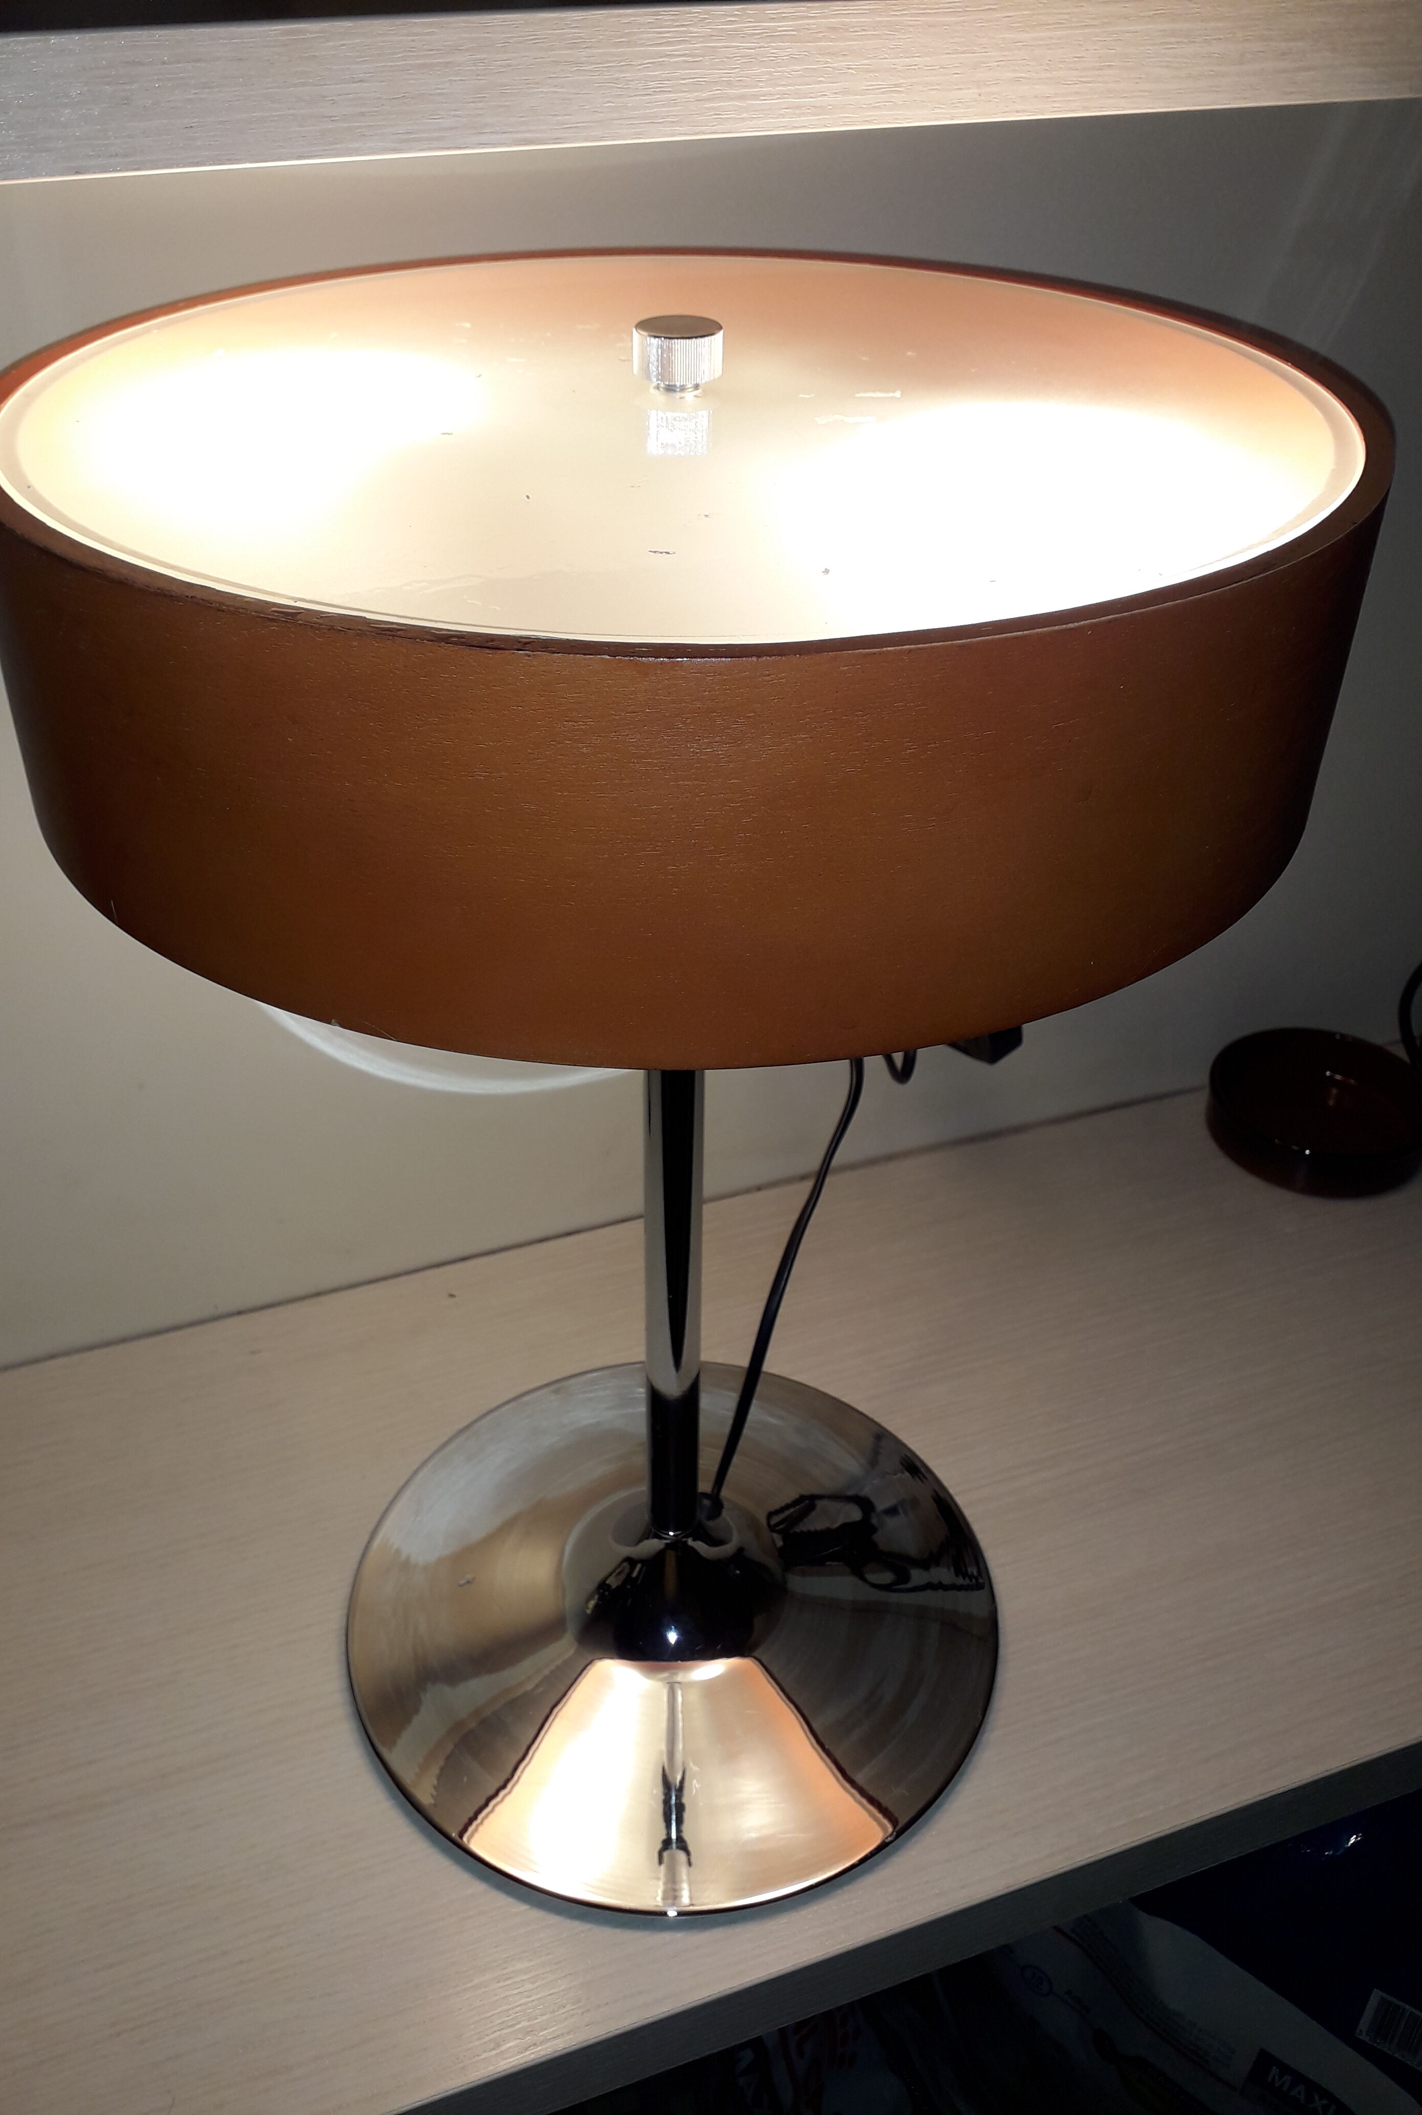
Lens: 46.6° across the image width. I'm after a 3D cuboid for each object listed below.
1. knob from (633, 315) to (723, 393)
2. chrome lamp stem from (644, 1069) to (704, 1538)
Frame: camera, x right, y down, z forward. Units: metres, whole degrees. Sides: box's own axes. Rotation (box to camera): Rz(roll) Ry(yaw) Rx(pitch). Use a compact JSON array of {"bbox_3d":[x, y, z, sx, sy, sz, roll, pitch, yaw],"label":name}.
[{"bbox_3d":[-0.007,-0.146,0.345,0.018,0.012,0.018,1,36,0],"label":"knob"},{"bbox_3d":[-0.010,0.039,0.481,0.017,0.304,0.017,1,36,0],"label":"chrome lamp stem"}]

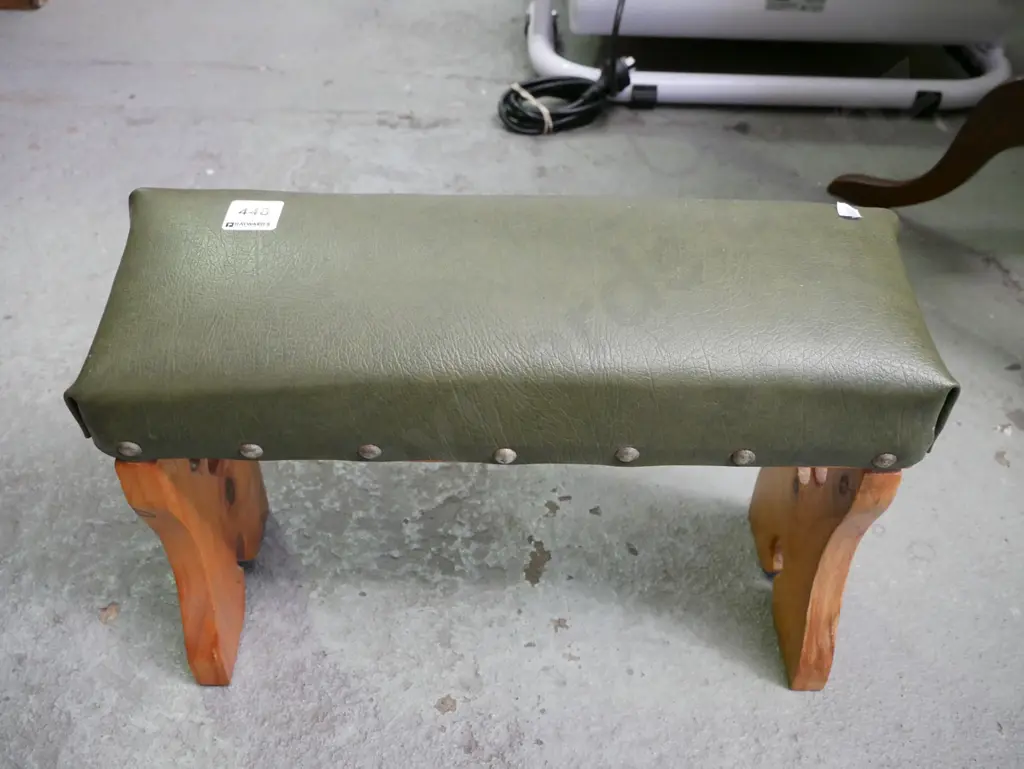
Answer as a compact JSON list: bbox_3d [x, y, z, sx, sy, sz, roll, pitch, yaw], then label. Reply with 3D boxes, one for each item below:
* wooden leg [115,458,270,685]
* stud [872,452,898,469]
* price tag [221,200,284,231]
[{"bbox_3d":[-0.227,0.080,0.746,0.024,0.244,0.183,1,47,0],"label":"wooden leg"},{"bbox_3d":[0.222,0.045,0.598,0.015,0.015,0.005,1,47,0],"label":"stud"},{"bbox_3d":[-0.167,-0.109,0.649,0.035,0.001,0.030,1,47,0],"label":"price tag"}]

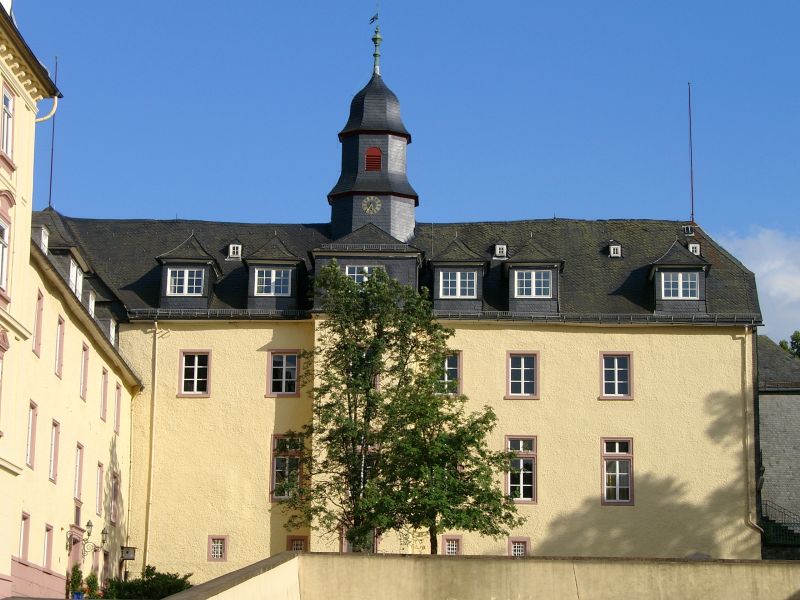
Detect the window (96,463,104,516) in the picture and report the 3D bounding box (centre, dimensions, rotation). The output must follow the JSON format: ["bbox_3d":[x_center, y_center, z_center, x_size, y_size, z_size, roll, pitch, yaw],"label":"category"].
[{"bbox_3d":[-11.006,6.922,65.740,0.200,1.930,1.100,0,-13,0],"label":"window"}]

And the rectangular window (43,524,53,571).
[{"bbox_3d":[-11.516,8.109,58.685,0.250,1.530,1.350,1,-13,0],"label":"rectangular window"}]

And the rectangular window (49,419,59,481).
[{"bbox_3d":[-11.023,4.825,57.184,0.200,1.950,1.150,0,-13,0],"label":"rectangular window"}]

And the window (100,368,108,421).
[{"bbox_3d":[-10.973,3.492,66.498,0.200,1.920,1.120,0,-13,0],"label":"window"}]

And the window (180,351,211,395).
[{"bbox_3d":[-8.698,3.155,76.770,1.366,2.053,0.250,0,-13,2],"label":"window"}]

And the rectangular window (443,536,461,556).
[{"bbox_3d":[2.077,9.913,71.713,0.770,1.000,0.200,0,-13,1],"label":"rectangular window"}]

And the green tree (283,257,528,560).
[{"bbox_3d":[0.055,4.202,67.762,8.700,11.244,7.200,0,-13,2],"label":"green tree"}]

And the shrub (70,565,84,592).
[{"bbox_3d":[-10.425,9.002,58.268,0.430,0.930,0.430,0,-13,0],"label":"shrub"}]

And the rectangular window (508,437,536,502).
[{"bbox_3d":[5.094,7.118,75.472,1.315,2.860,0.250,0,-13,2],"label":"rectangular window"}]

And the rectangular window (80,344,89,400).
[{"bbox_3d":[-10.982,2.498,62.400,0.200,1.930,1.120,0,-13,0],"label":"rectangular window"}]

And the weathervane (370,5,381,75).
[{"bbox_3d":[-1.131,-12.302,84.914,0.500,3.447,0.350,0,-13,2],"label":"weathervane"}]

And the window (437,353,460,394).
[{"bbox_3d":[1.972,3.196,76.455,1.355,2.023,0.250,0,-13,2],"label":"window"}]

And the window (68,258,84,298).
[{"bbox_3d":[-11.941,-0.692,66.323,0.400,1.170,2.450,1,-13,0],"label":"window"}]

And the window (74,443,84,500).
[{"bbox_3d":[-11.502,6.160,64.255,0.250,2.040,1.350,1,-13,0],"label":"window"}]

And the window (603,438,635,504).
[{"bbox_3d":[8.736,6.901,72.370,1.290,2.720,0.200,0,-13,1],"label":"window"}]

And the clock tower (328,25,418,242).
[{"bbox_3d":[-1.184,-7.867,83.906,4.057,10.534,4.057,0,-13,2],"label":"clock tower"}]

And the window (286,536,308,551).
[{"bbox_3d":[-4.258,10.367,75.001,0.875,1.074,0.250,0,-13,2],"label":"window"}]

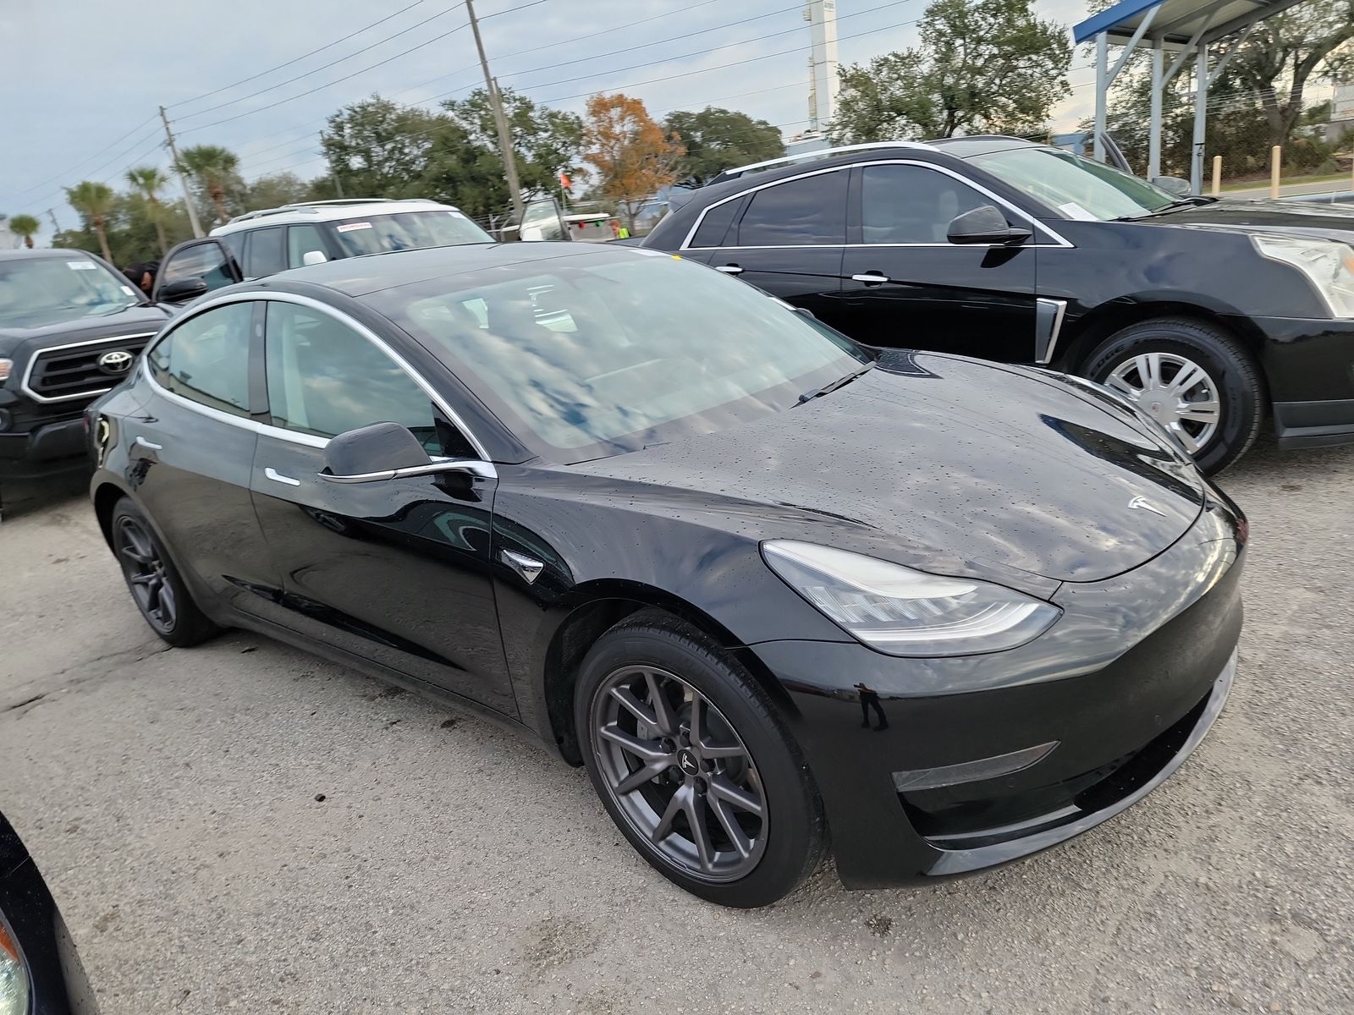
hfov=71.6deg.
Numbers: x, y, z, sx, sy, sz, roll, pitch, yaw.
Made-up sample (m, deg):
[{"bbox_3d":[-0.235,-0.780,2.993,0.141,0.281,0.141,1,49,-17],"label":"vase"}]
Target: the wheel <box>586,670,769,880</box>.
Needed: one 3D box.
[{"bbox_3d":[0.057,0.547,2.095,0.505,0.505,0.200,8,23,40],"label":"wheel"}]

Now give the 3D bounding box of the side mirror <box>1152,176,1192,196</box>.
[{"bbox_3d":[2.997,-1.935,5.695,0.270,0.190,0.170,-13,18,-18],"label":"side mirror"}]

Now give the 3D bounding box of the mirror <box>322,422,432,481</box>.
[{"bbox_3d":[-0.701,-0.130,2.240,0.170,0.150,0.230,7,22,41],"label":"mirror"}]

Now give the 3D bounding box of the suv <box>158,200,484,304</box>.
[{"bbox_3d":[-3.000,-2.080,9.550,5.200,1.900,2.020,7,22,41],"label":"suv"}]

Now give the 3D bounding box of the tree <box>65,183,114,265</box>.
[{"bbox_3d":[-30.248,-13.358,50.124,2.900,7.640,2.900,-7,16,0],"label":"tree"}]

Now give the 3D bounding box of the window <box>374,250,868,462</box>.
[{"bbox_3d":[-0.108,-0.545,2.867,1.200,0.160,1.470,33,36,29],"label":"window"}]

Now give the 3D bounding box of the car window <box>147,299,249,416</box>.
[{"bbox_3d":[-1.647,-0.523,3.305,0.949,0.363,0.080,9,1,42],"label":"car window"}]

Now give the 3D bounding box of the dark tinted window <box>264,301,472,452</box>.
[{"bbox_3d":[-0.872,-0.380,2.624,1.109,0.410,0.080,8,1,40],"label":"dark tinted window"}]

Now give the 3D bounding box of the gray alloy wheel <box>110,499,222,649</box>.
[{"bbox_3d":[-2.119,0.245,3.949,0.665,0.665,0.235,8,23,40],"label":"gray alloy wheel"}]

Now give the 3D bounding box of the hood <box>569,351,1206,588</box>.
[{"bbox_3d":[0.656,-0.138,2.327,1.130,0.220,1.460,18,28,37],"label":"hood"}]

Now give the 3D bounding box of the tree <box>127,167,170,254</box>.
[{"bbox_3d":[-27.791,-14.845,51.101,2.600,6.954,2.600,-16,19,-24],"label":"tree"}]

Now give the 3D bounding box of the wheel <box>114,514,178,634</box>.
[{"bbox_3d":[-2.099,0.251,3.895,0.490,0.490,0.200,7,22,41],"label":"wheel"}]

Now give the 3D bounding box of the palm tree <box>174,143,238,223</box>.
[{"bbox_3d":[-22.965,-14.074,48.035,3.000,8.420,3.000,-7,16,0],"label":"palm tree"}]

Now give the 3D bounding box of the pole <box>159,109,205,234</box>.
[{"bbox_3d":[-28.711,-18.087,55.572,0.400,10.613,0.400,-18,20,-21],"label":"pole"}]

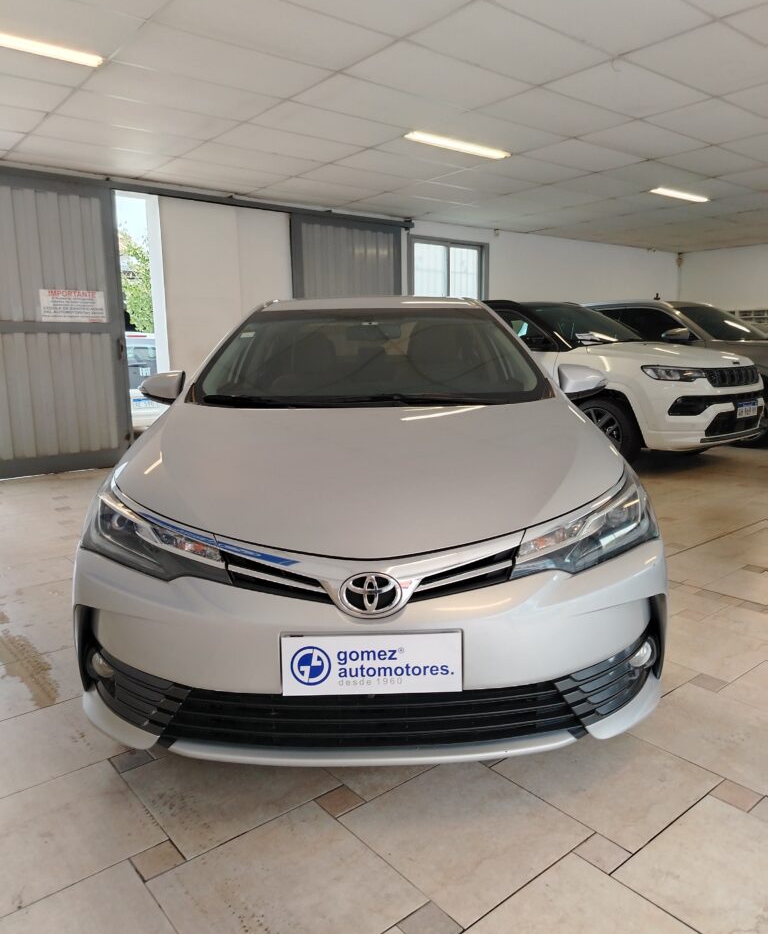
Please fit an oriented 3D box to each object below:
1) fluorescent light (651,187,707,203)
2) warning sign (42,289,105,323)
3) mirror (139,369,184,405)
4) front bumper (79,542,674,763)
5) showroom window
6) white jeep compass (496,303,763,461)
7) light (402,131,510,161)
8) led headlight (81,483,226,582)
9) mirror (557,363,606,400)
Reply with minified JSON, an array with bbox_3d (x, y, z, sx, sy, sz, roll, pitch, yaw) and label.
[{"bbox_3d":[3.568,-3.247,8.505,1.220,0.060,0.120,-9,12,-39],"label":"fluorescent light"},{"bbox_3d":[-3.019,-1.560,6.922,0.600,0.300,0.010,-9,12,-39],"label":"warning sign"},{"bbox_3d":[-0.966,-0.345,3.082,0.210,0.160,0.140,-1,10,0],"label":"mirror"},{"bbox_3d":[-0.033,0.426,1.851,1.750,0.450,0.570,-1,10,0],"label":"front bumper"},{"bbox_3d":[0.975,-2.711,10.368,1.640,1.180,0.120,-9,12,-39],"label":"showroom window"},{"bbox_3d":[1.520,-0.967,7.620,4.400,1.640,1.840,8,13,43],"label":"white jeep compass"},{"bbox_3d":[0.680,-2.794,6.164,1.220,0.060,0.120,-9,12,-39],"label":"light"},{"bbox_3d":[-0.641,0.189,1.946,0.500,0.190,0.460,-1,10,0],"label":"led headlight"},{"bbox_3d":[0.858,-0.367,3.085,0.210,0.160,0.140,-1,10,0],"label":"mirror"}]

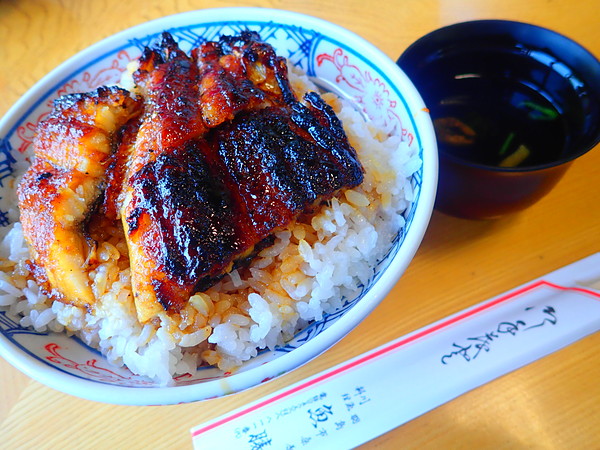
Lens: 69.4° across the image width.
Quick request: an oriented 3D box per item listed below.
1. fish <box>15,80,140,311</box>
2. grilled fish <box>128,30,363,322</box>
[{"bbox_3d":[-0.096,-0.017,0.187,0.046,0.030,0.108,-4,60,5],"label":"fish"},{"bbox_3d":[-0.034,-0.041,0.186,0.087,0.031,0.139,-20,60,-5],"label":"grilled fish"}]

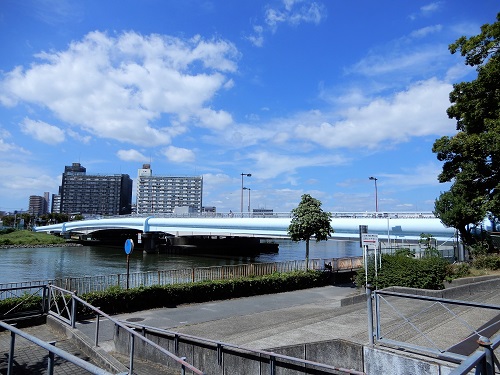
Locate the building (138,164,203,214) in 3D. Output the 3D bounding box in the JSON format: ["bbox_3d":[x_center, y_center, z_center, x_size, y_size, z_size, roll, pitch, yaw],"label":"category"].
[{"bbox_3d":[-58.811,7.347,256.384,47.500,48.000,13.000,1,-6,-4],"label":"building"}]

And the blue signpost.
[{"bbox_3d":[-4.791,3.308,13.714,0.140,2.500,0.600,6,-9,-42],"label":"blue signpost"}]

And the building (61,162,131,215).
[{"bbox_3d":[-113.767,6.918,258.384,42.500,48.000,27.000,1,-6,-4],"label":"building"}]

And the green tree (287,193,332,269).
[{"bbox_3d":[3.267,2.828,19.036,2.400,4.850,2.400,0,-6,0],"label":"green tree"}]

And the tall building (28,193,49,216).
[{"bbox_3d":[-261.440,28.351,429.711,14.000,42.000,20.000,1,-6,-4],"label":"tall building"}]

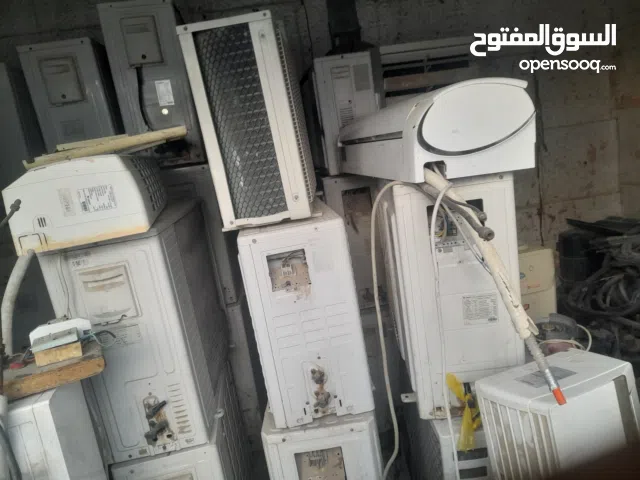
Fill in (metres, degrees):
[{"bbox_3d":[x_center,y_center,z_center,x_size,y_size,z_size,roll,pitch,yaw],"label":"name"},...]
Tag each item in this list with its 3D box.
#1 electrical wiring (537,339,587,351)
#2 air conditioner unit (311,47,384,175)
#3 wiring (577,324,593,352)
[{"bbox_3d":[0.682,0.297,1.300,0.135,0.040,0.060,-10,13,-2],"label":"electrical wiring"},{"bbox_3d":[0.086,-0.688,2.617,0.275,0.545,0.770,-11,13,-7],"label":"air conditioner unit"},{"bbox_3d":[0.744,0.276,1.300,0.045,0.083,0.050,-10,13,-2],"label":"wiring"}]

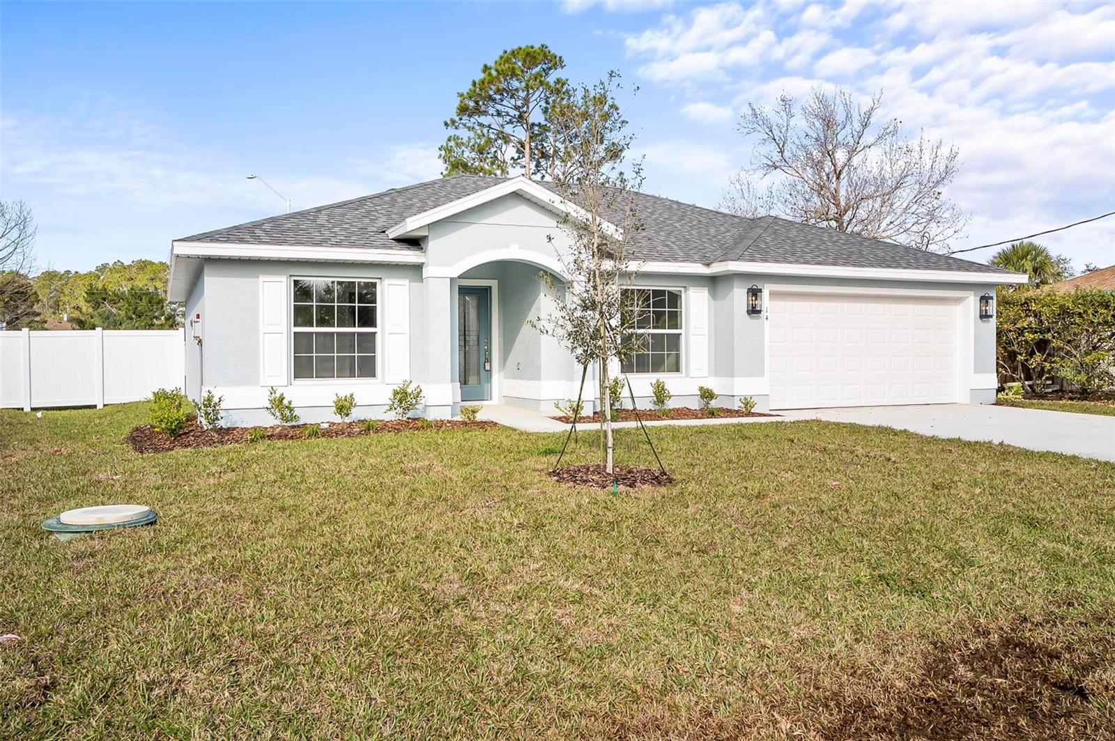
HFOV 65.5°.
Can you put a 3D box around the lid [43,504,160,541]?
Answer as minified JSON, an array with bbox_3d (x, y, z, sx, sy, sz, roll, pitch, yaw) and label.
[{"bbox_3d":[-3.470,1.139,6.564,0.770,0.150,0.770,0,2,0],"label":"lid"}]

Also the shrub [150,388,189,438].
[{"bbox_3d":[-5.162,0.562,11.520,0.480,0.672,0.480,0,2,0],"label":"shrub"}]

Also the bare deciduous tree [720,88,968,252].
[{"bbox_3d":[11.865,-5.603,35.859,10.000,12.024,9.300,0,2,0],"label":"bare deciduous tree"}]

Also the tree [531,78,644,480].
[{"bbox_3d":[0.331,-1.002,9.026,1.160,4.176,1.160,0,2,0],"label":"tree"}]

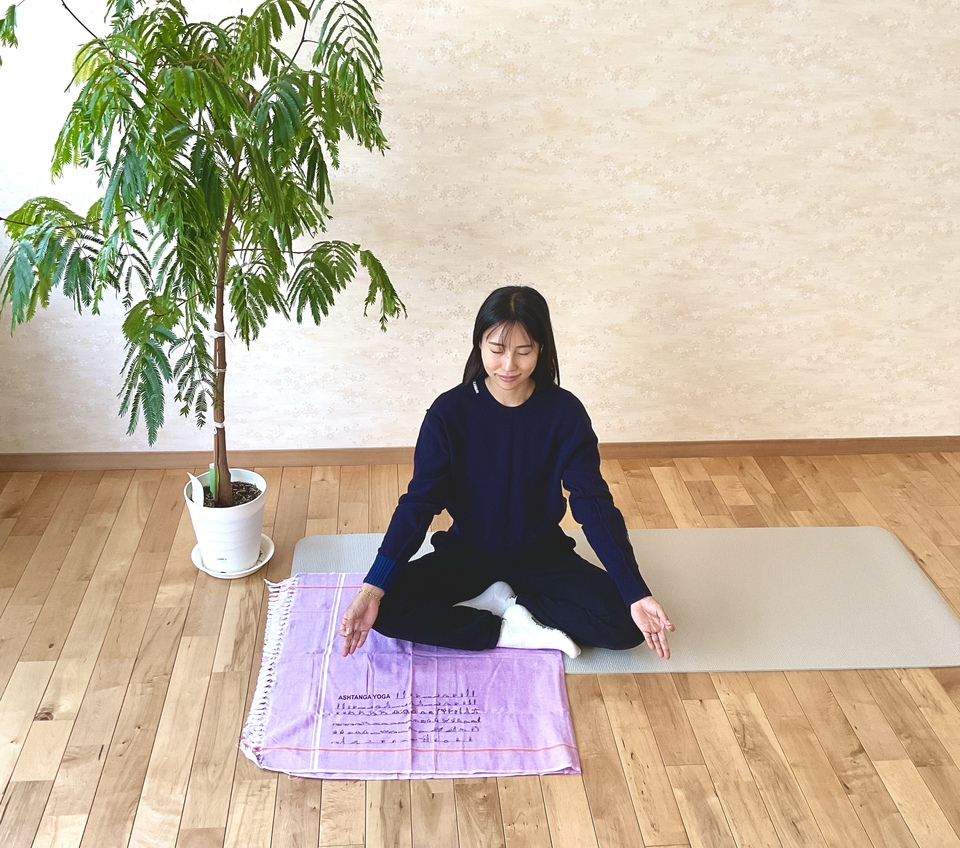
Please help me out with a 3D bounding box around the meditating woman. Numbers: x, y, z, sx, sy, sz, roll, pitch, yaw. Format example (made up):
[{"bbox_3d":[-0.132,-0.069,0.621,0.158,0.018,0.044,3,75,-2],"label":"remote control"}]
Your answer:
[{"bbox_3d":[0.048,0.105,2.521,0.770,0.815,0.600,1,27,-2],"label":"meditating woman"}]

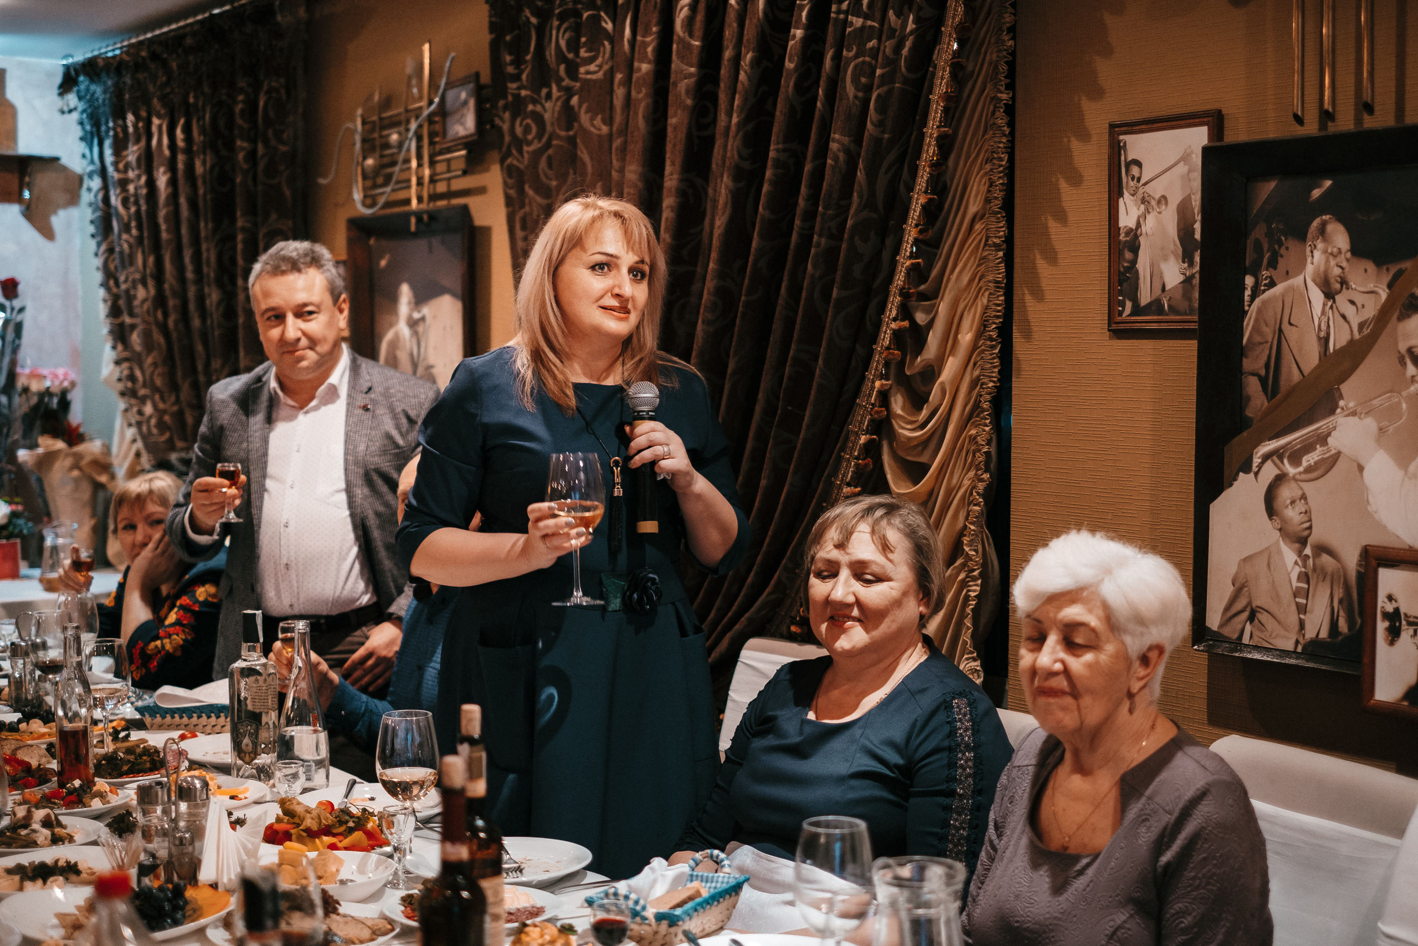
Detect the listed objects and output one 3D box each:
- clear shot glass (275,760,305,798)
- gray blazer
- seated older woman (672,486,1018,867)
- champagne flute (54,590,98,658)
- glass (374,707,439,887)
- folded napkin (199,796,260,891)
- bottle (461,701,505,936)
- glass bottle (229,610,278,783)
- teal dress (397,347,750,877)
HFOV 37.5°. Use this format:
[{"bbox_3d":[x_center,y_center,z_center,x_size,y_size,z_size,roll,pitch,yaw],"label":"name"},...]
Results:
[{"bbox_3d":[-0.636,0.491,3.171,0.046,0.108,0.046,0,4,0],"label":"clear shot glass"},{"bbox_3d":[-0.793,0.119,4.128,0.530,0.730,0.360,1,4,11],"label":"gray blazer"},{"bbox_3d":[0.100,0.674,2.972,0.580,1.270,0.780,4,5,43],"label":"seated older woman"},{"bbox_3d":[-1.299,0.358,4.304,0.086,0.220,0.086,0,4,0],"label":"champagne flute"},{"bbox_3d":[-0.425,0.450,2.942,0.088,0.222,0.088,0,4,0],"label":"glass"},{"bbox_3d":[-0.653,0.505,2.863,0.090,0.124,0.075,-1,4,-10],"label":"folded napkin"},{"bbox_3d":[-0.284,0.432,2.510,0.076,0.316,0.076,0,4,0],"label":"bottle"},{"bbox_3d":[-0.768,0.378,3.519,0.080,0.287,0.074,0,4,3],"label":"glass bottle"},{"bbox_3d":[-0.217,0.291,3.371,0.570,1.000,0.420,-1,4,-14],"label":"teal dress"}]

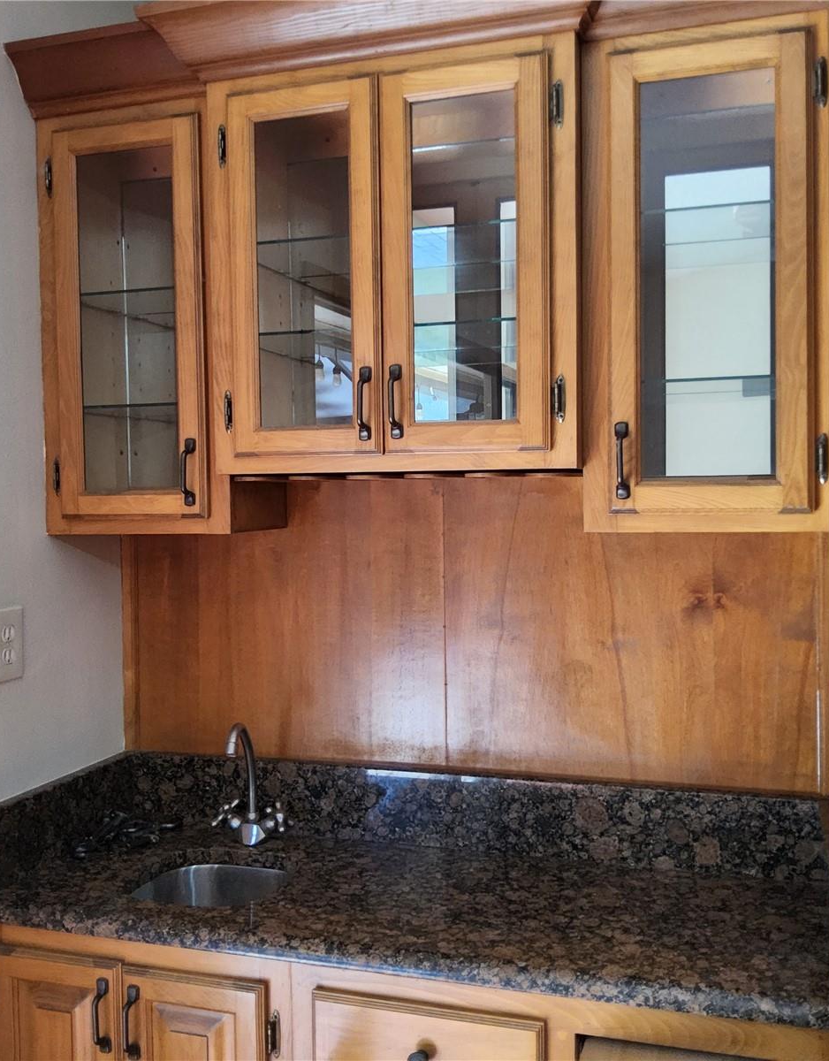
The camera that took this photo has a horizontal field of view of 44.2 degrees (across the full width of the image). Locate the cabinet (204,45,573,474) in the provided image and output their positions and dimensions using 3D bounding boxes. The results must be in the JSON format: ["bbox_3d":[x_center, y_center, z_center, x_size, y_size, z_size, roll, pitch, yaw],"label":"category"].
[{"bbox_3d":[-0.006,-0.412,1.708,0.591,0.634,0.296,0,2,17],"label":"cabinet"}]

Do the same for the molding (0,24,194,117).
[{"bbox_3d":[-0.510,-0.775,1.716,0.355,0.099,0.082,0,2,17],"label":"molding"}]

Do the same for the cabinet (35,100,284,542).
[{"bbox_3d":[-0.456,-0.363,1.871,0.365,0.734,0.246,0,2,17],"label":"cabinet"}]

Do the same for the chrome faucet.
[{"bbox_3d":[-0.313,0.459,1.864,0.158,0.230,0.115,0,2,17],"label":"chrome faucet"}]

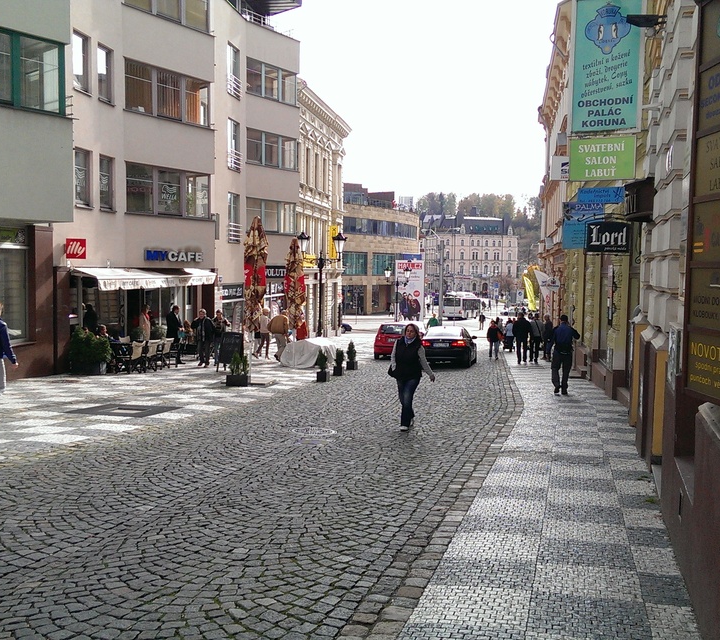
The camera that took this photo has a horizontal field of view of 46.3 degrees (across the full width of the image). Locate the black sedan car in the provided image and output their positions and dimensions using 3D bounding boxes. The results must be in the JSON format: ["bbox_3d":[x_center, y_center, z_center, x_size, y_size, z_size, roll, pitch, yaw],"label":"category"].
[{"bbox_3d":[3.000,0.830,28.653,1.790,1.400,4.550,1,0,10],"label":"black sedan car"}]

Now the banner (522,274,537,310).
[{"bbox_3d":[11.313,-1.764,56.000,0.850,2.350,0.200,2,4,12],"label":"banner"}]

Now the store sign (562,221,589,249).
[{"bbox_3d":[4.621,-1.768,17.400,0.860,0.620,0.070,2,4,12],"label":"store sign"}]

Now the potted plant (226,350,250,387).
[{"bbox_3d":[-2.725,1.086,19.205,0.530,0.800,0.270,1,3,9],"label":"potted plant"}]

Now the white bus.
[{"bbox_3d":[13.619,-1.833,110.968,2.500,3.150,12.000,2,4,19],"label":"white bus"}]

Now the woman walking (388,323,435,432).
[{"bbox_3d":[0.777,0.872,12.700,0.660,1.650,0.480,1,4,7],"label":"woman walking"}]

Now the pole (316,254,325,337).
[{"bbox_3d":[-1.356,-0.475,28.882,0.350,3.750,0.350,2,4,10],"label":"pole"}]

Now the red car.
[{"bbox_3d":[1.676,0.808,34.805,1.680,1.480,3.850,2,0,8],"label":"red car"}]

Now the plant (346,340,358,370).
[{"bbox_3d":[-0.217,1.061,25.893,0.270,0.930,0.270,2,4,25],"label":"plant"}]

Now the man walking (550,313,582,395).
[{"bbox_3d":[4.692,0.769,19.010,0.600,1.750,0.450,2,4,10],"label":"man walking"}]

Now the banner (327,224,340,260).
[{"bbox_3d":[-1.401,-4.144,45.000,0.500,1.800,0.150,1,4,9],"label":"banner"}]

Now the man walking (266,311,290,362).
[{"bbox_3d":[-2.701,0.537,28.250,0.600,1.720,0.500,2,4,20],"label":"man walking"}]

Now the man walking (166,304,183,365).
[{"bbox_3d":[-5.744,0.459,26.100,0.500,1.820,0.500,2,4,18],"label":"man walking"}]

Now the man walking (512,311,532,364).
[{"bbox_3d":[5.533,0.629,28.600,0.600,1.790,0.420,1,4,7],"label":"man walking"}]

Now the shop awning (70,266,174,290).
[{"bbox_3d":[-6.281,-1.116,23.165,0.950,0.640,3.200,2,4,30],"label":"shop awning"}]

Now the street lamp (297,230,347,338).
[{"bbox_3d":[-1.721,-1.408,36.841,2.200,4.850,0.650,1,4,8],"label":"street lamp"}]

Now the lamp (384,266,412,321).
[{"bbox_3d":[3.093,-1.899,69.343,2.100,4.800,0.650,1,4,5],"label":"lamp"}]

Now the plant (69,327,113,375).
[{"bbox_3d":[-6.751,0.742,21.061,0.920,1.180,0.700,2,4,10],"label":"plant"}]

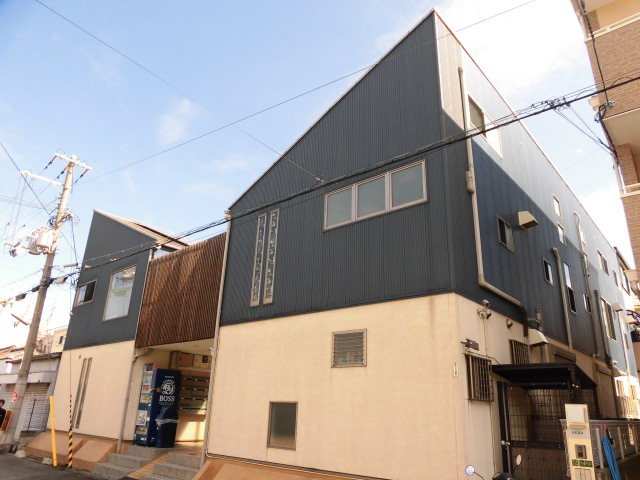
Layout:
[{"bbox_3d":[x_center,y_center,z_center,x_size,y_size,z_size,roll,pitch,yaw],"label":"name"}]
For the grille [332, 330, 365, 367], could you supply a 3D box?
[{"bbox_3d":[0.479,1.811,7.381,0.730,0.580,0.100,-15,-26,39],"label":"grille"}]

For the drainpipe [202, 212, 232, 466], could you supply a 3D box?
[{"bbox_3d":[-2.307,1.931,9.959,0.130,5.606,0.120,-15,-26,39],"label":"drainpipe"}]

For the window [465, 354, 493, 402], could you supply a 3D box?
[{"bbox_3d":[2.305,1.997,6.340,0.120,0.610,0.750,-16,-27,39],"label":"window"}]

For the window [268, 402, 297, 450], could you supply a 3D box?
[{"bbox_3d":[-0.664,3.289,7.873,0.720,0.770,0.100,-15,-26,39],"label":"window"}]

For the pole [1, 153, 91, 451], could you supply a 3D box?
[{"bbox_3d":[-10.721,1.585,16.543,0.900,11.073,2.300,-15,-26,39],"label":"pole"}]

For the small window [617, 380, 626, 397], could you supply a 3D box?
[{"bbox_3d":[9.585,4.700,14.025,0.120,0.570,1.150,-16,-27,39],"label":"small window"}]

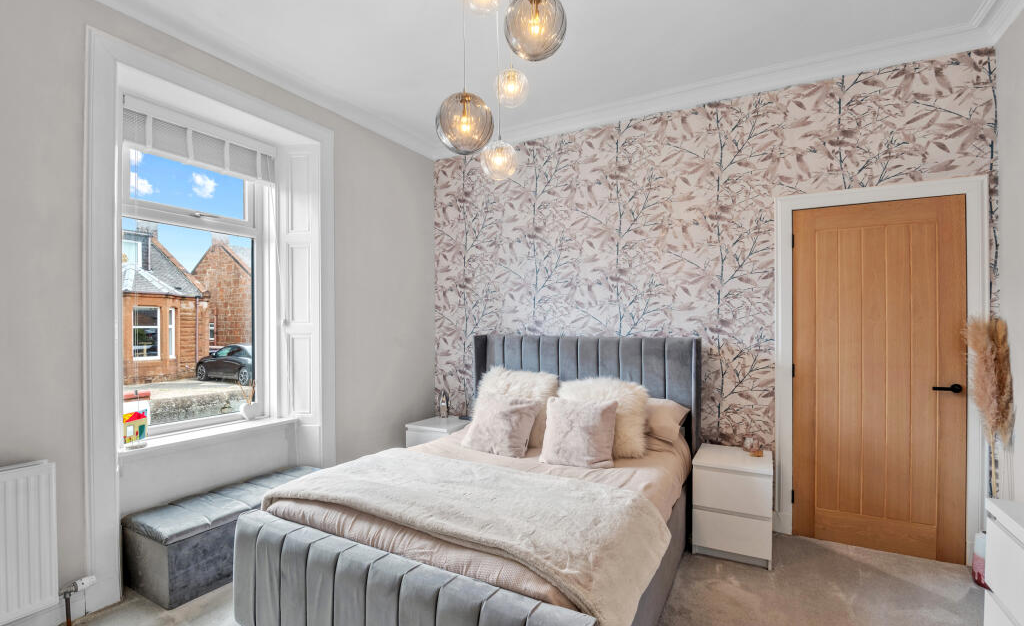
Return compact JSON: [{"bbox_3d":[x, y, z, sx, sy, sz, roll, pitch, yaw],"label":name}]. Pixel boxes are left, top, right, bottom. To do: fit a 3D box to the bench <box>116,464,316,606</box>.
[{"bbox_3d":[-1.545,1.211,2.693,0.430,0.370,1.020,0,0,30],"label":"bench"}]

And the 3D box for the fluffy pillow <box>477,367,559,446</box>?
[{"bbox_3d":[0.061,0.619,3.049,0.500,0.480,0.200,0,-27,28],"label":"fluffy pillow"}]

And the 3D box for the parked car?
[{"bbox_3d":[-10.653,1.967,18.272,4.750,1.480,1.860,0,0,30],"label":"parked car"}]

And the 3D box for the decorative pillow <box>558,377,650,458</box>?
[{"bbox_3d":[0.565,0.626,2.803,0.520,0.460,0.200,0,-27,26],"label":"decorative pillow"}]

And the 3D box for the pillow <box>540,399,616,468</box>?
[{"bbox_3d":[0.397,0.679,2.640,0.420,0.410,0.150,0,-35,18],"label":"pillow"}]

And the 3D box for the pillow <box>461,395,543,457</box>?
[{"bbox_3d":[-0.061,0.690,2.885,0.430,0.410,0.150,0,-36,18],"label":"pillow"}]

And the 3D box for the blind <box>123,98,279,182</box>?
[{"bbox_3d":[-1.833,-1.007,2.763,0.060,0.250,0.860,0,0,29],"label":"blind"}]

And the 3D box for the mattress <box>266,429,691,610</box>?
[{"bbox_3d":[0.015,0.958,2.542,1.560,0.280,1.900,0,0,28],"label":"mattress"}]

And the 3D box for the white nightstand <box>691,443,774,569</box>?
[{"bbox_3d":[1.367,1.150,2.810,0.405,0.550,0.465,0,0,28],"label":"white nightstand"}]

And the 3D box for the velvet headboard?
[{"bbox_3d":[0.497,0.806,3.442,1.700,1.240,0.250,0,0,28],"label":"velvet headboard"}]

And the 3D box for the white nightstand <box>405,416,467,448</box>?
[{"bbox_3d":[-0.548,1.152,3.671,0.400,0.550,0.460,0,0,28],"label":"white nightstand"}]

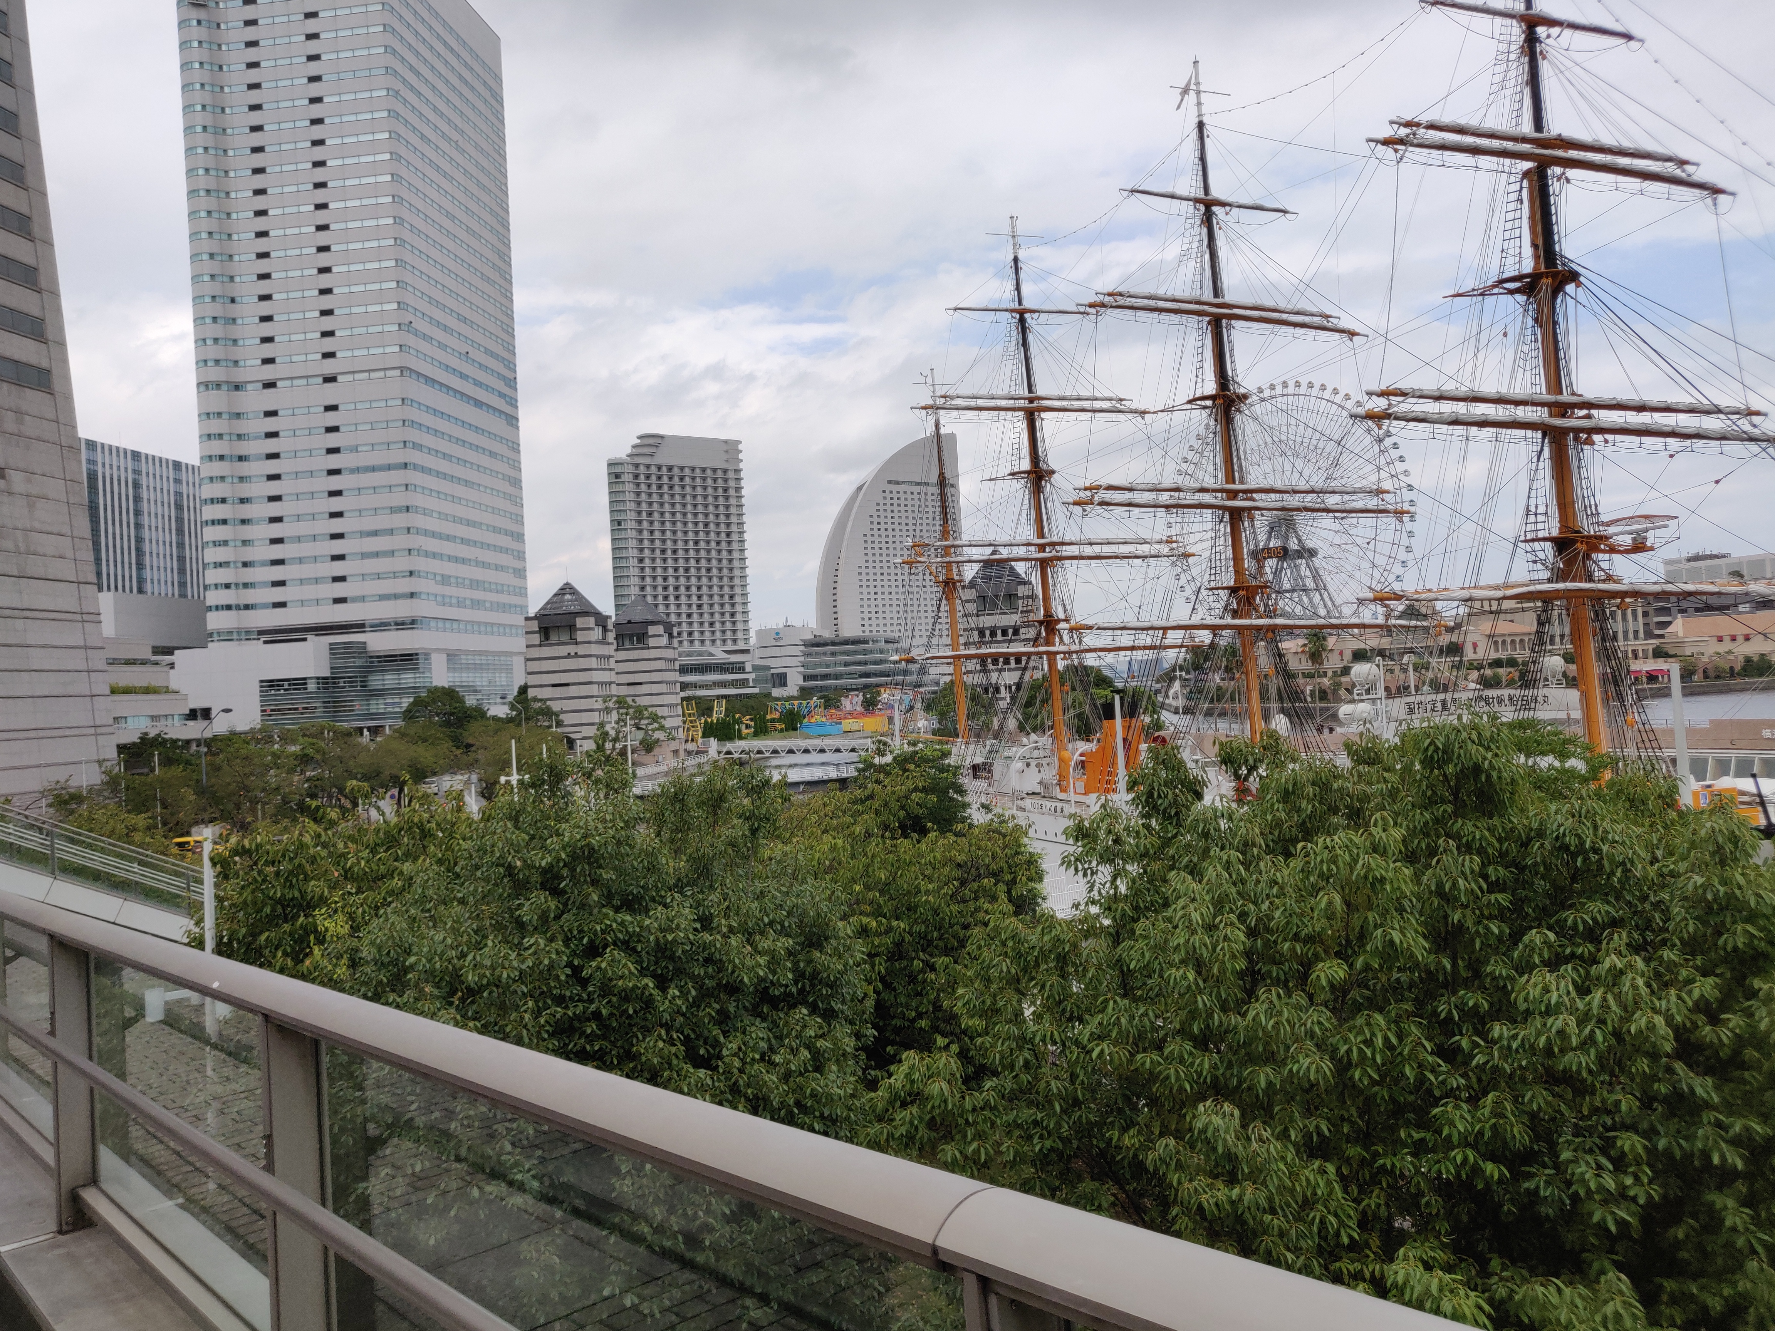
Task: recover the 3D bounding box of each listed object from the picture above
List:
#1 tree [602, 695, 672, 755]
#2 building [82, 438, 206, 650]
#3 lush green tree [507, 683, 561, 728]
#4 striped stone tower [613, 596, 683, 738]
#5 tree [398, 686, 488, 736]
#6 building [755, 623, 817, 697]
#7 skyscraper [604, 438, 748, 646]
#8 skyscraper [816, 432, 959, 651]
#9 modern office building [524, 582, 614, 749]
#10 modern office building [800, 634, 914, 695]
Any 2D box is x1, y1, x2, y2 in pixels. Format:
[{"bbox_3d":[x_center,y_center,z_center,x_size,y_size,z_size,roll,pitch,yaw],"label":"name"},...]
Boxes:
[{"bbox_3d":[-26.200,7.430,134.920,7.200,8.590,7.200,-3,-1,8],"label":"tree"},{"bbox_3d":[-267.630,-23.940,430.780,44.000,91.000,68.000,-3,-1,8],"label":"building"},{"bbox_3d":[-52.220,8.300,189.930,8.200,11.490,8.200,-3,-1,8],"label":"lush green tree"},{"bbox_3d":[-50.000,0.540,266.600,12.000,29.400,11.500,-3,-1,8],"label":"striped stone tower"},{"bbox_3d":[-65.470,8.760,189.940,12.500,11.980,12.500,-3,-1,8],"label":"tree"},{"bbox_3d":[-43.060,1.030,595.950,28.890,36.000,32.000,-3,-1,8],"label":"building"},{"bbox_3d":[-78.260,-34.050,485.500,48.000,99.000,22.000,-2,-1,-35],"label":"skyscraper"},{"bbox_3d":[0.100,-53.680,663.190,79.000,132.000,23.000,-2,-1,-35],"label":"skyscraper"},{"bbox_3d":[-56.190,0.210,228.610,12.000,29.400,11.500,-3,-1,8],"label":"modern office building"},{"bbox_3d":[-10.260,1.430,588.910,51.910,30.500,34.000,-3,-1,8],"label":"modern office building"}]

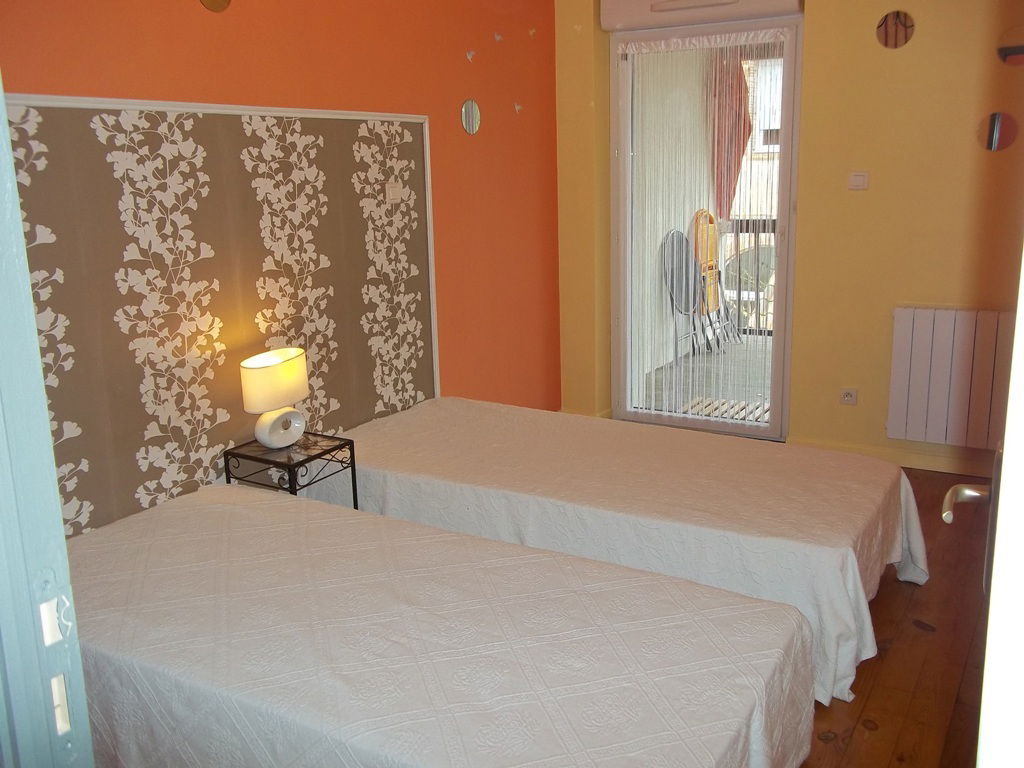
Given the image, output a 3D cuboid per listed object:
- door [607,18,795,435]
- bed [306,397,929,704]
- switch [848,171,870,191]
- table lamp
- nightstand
[{"bbox_3d":[0.917,-0.731,4.694,0.828,1.880,0.040,5,15,28],"label":"door"},{"bbox_3d":[0.282,0.449,3.164,1.878,0.475,0.934,5,15,28],"label":"bed"},{"bbox_3d":[1.514,-0.887,4.134,0.084,0.080,0.015,5,15,28],"label":"switch"},{"bbox_3d":[-0.720,0.058,2.906,0.147,0.281,0.304,2,14,15],"label":"table lamp"},{"bbox_3d":[-0.685,0.469,2.999,0.303,0.564,0.291,5,15,28],"label":"nightstand"}]

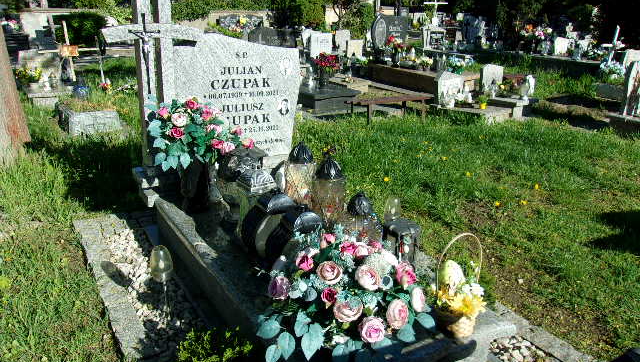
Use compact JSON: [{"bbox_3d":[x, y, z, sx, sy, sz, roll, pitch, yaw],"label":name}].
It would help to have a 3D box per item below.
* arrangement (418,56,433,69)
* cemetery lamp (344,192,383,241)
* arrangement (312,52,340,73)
[{"bbox_3d":[2.325,-2.605,11.000,0.310,0.310,0.290,-8,20,-30],"label":"arrangement"},{"bbox_3d":[0.211,0.165,2.420,0.150,0.260,0.150,1,18,0],"label":"cemetery lamp"},{"bbox_3d":[0.106,-1.927,8.120,0.450,0.350,0.380,-8,20,-30],"label":"arrangement"}]

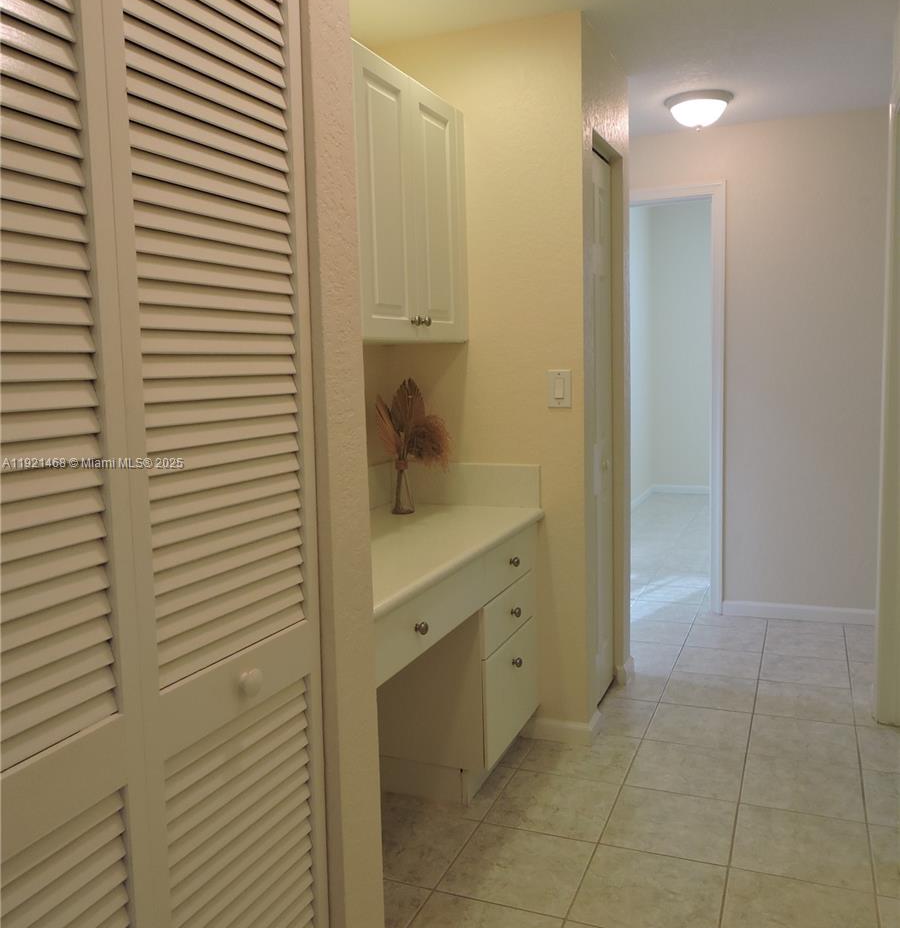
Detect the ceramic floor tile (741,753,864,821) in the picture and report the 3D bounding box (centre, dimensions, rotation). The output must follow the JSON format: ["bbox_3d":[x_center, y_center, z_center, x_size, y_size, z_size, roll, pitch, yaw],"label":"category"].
[{"bbox_3d":[1.073,0.984,2.537,0.334,0.010,0.334,0,7,23],"label":"ceramic floor tile"}]

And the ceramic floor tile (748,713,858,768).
[{"bbox_3d":[1.201,0.941,2.835,0.331,0.010,0.331,0,7,23],"label":"ceramic floor tile"}]

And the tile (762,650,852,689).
[{"bbox_3d":[1.472,0.866,3.465,0.334,0.010,0.334,0,7,23],"label":"tile"}]

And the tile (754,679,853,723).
[{"bbox_3d":[1.333,0.902,3.142,0.331,0.010,0.331,0,7,23],"label":"tile"}]

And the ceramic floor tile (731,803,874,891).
[{"bbox_3d":[0.936,1.021,2.220,0.331,0.010,0.331,0,7,23],"label":"ceramic floor tile"}]

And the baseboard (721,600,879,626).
[{"bbox_3d":[1.710,0.735,4.095,0.703,0.078,0.014,0,7,23],"label":"baseboard"}]

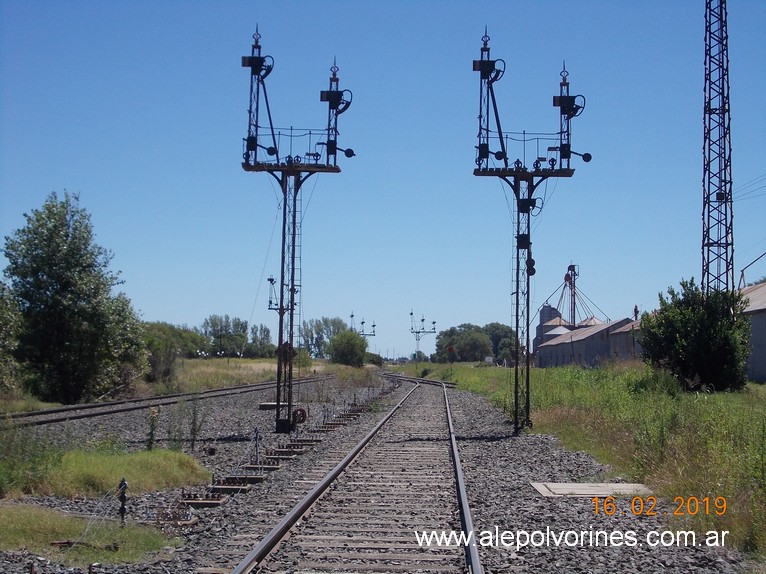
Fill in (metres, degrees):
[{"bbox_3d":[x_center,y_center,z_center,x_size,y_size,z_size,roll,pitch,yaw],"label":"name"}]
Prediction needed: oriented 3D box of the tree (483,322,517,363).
[{"bbox_3d":[26.017,12.891,300.285,8.830,10.170,8.390,1,-3,3],"label":"tree"}]

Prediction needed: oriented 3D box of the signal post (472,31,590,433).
[{"bbox_3d":[3.493,-1.356,31.167,2.790,9.550,1.000,1,-3,3],"label":"signal post"}]

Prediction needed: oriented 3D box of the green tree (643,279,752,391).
[{"bbox_3d":[18.173,2.812,77.185,6.400,6.630,6.080,1,-3,3],"label":"green tree"}]

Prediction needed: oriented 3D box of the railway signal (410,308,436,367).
[{"bbox_3d":[6.263,8.306,205.266,4.020,9.510,1.100,1,-3,3],"label":"railway signal"}]

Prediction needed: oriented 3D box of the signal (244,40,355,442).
[{"bbox_3d":[-1.995,-1.363,31.066,2.600,9.490,1.000,1,-3,3],"label":"signal"}]

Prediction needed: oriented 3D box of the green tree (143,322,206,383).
[{"bbox_3d":[-13.684,4.329,87.112,4.200,4.000,3.990,1,-3,3],"label":"green tree"}]

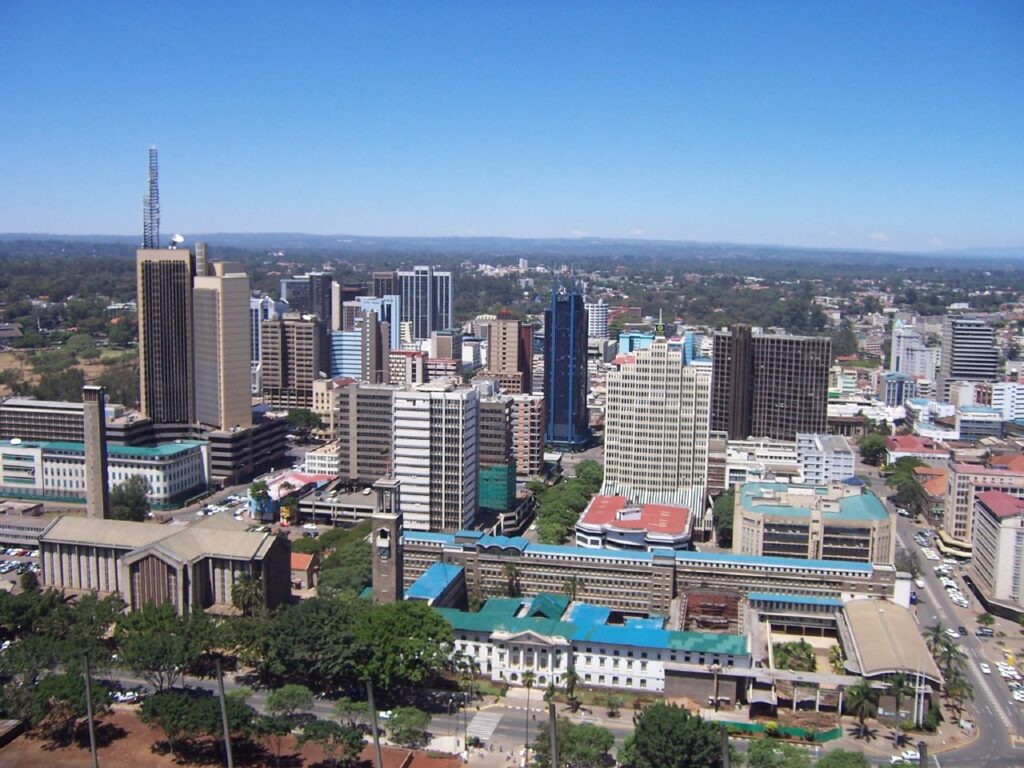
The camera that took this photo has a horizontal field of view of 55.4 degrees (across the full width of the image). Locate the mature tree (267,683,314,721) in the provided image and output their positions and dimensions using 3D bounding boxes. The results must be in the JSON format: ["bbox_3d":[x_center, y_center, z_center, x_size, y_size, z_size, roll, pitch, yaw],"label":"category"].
[{"bbox_3d":[-49.210,70.600,217.060,10.410,7.010,10.410,-1,7,-13],"label":"mature tree"}]

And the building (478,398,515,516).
[{"bbox_3d":[-8.777,28.991,409.473,16.000,47.227,15.500,2,7,11],"label":"building"}]

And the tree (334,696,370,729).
[{"bbox_3d":[-34.750,71.700,212.780,7.750,6.240,7.750,0,7,-9],"label":"tree"}]

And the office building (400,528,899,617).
[{"bbox_3d":[36.510,57.500,297.530,149.660,19.300,12.500,2,8,11],"label":"office building"}]

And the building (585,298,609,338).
[{"bbox_3d":[89.570,-63.390,1040.190,25.230,44.520,19.000,2,8,6],"label":"building"}]

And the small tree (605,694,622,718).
[{"bbox_3d":[24.082,76.115,231.015,4.000,4.800,3.800,1,7,0],"label":"small tree"}]

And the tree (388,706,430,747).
[{"bbox_3d":[-22.370,73.900,210.970,9.300,7.800,9.300,1,8,0],"label":"tree"}]

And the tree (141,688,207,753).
[{"bbox_3d":[-69.080,69.470,200.200,13.160,12.930,13.160,-2,8,-20],"label":"tree"}]

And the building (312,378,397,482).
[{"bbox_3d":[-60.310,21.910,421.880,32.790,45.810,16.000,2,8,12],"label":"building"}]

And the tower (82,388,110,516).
[{"bbox_3d":[-153.208,30.340,360.926,6.600,58.000,4.600,2,7,13],"label":"tower"}]

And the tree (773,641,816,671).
[{"bbox_3d":[73.258,71.596,254.291,11.000,7.000,10.500,2,7,13],"label":"tree"}]

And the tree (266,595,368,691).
[{"bbox_3d":[-46.210,61.470,232.750,23.810,21.330,23.810,-1,7,-11],"label":"tree"}]

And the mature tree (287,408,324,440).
[{"bbox_3d":[-116.670,22.730,551.910,21.030,17.560,21.030,-1,7,-12],"label":"mature tree"}]

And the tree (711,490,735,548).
[{"bbox_3d":[78.176,51.792,365.952,10.500,19.000,11.500,2,7,13],"label":"tree"}]

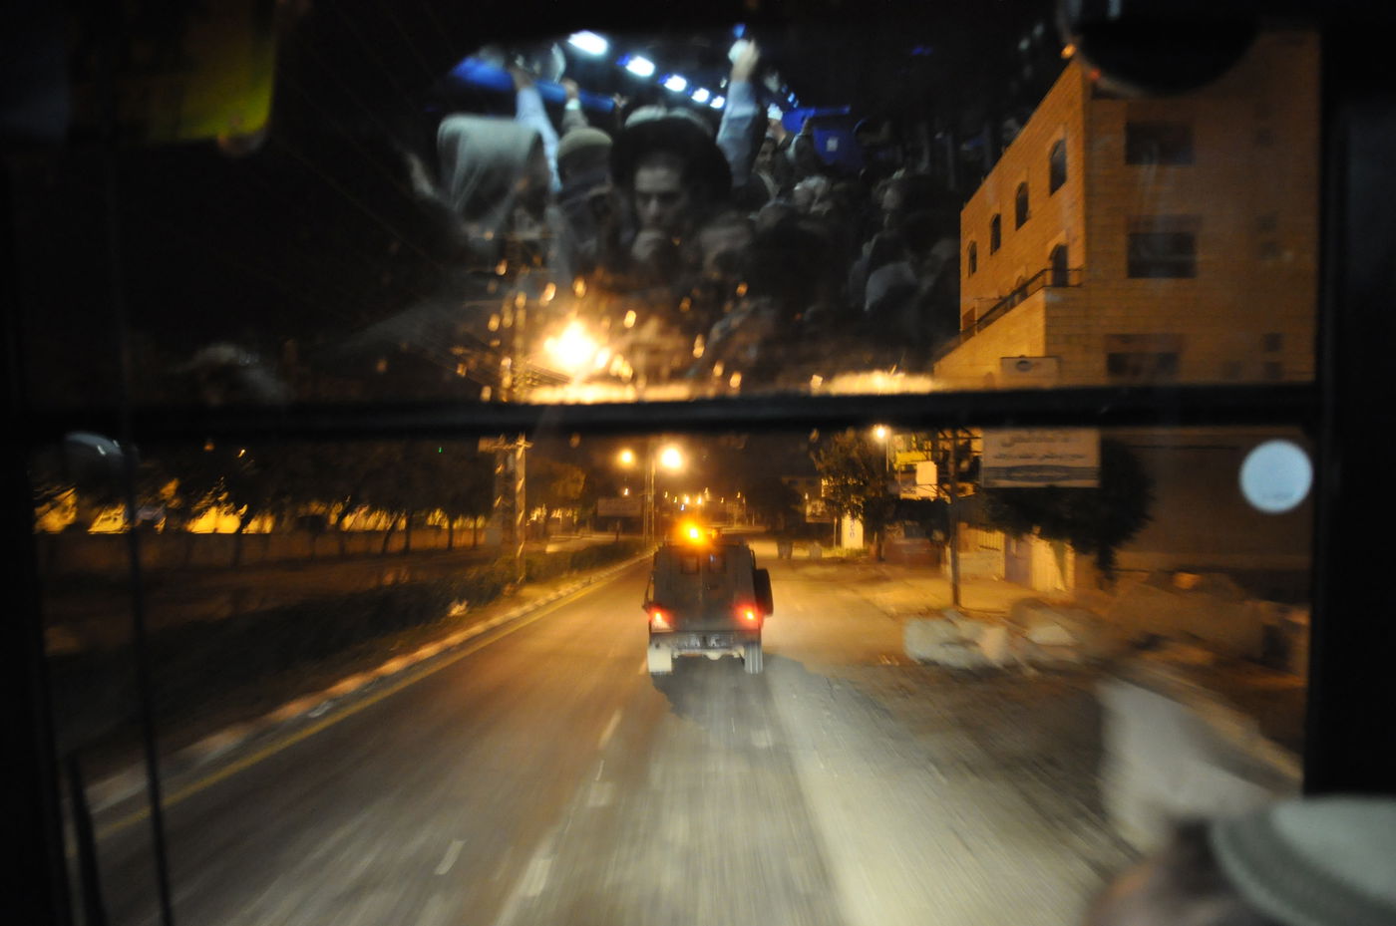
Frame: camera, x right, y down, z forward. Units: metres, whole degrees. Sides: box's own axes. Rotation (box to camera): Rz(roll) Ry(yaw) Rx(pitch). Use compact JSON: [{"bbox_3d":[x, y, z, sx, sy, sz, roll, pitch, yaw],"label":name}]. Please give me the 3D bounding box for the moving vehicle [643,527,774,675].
[{"bbox_3d":[0.190,2.290,17.900,2.080,2.220,4.600,0,-4,0],"label":"moving vehicle"}]

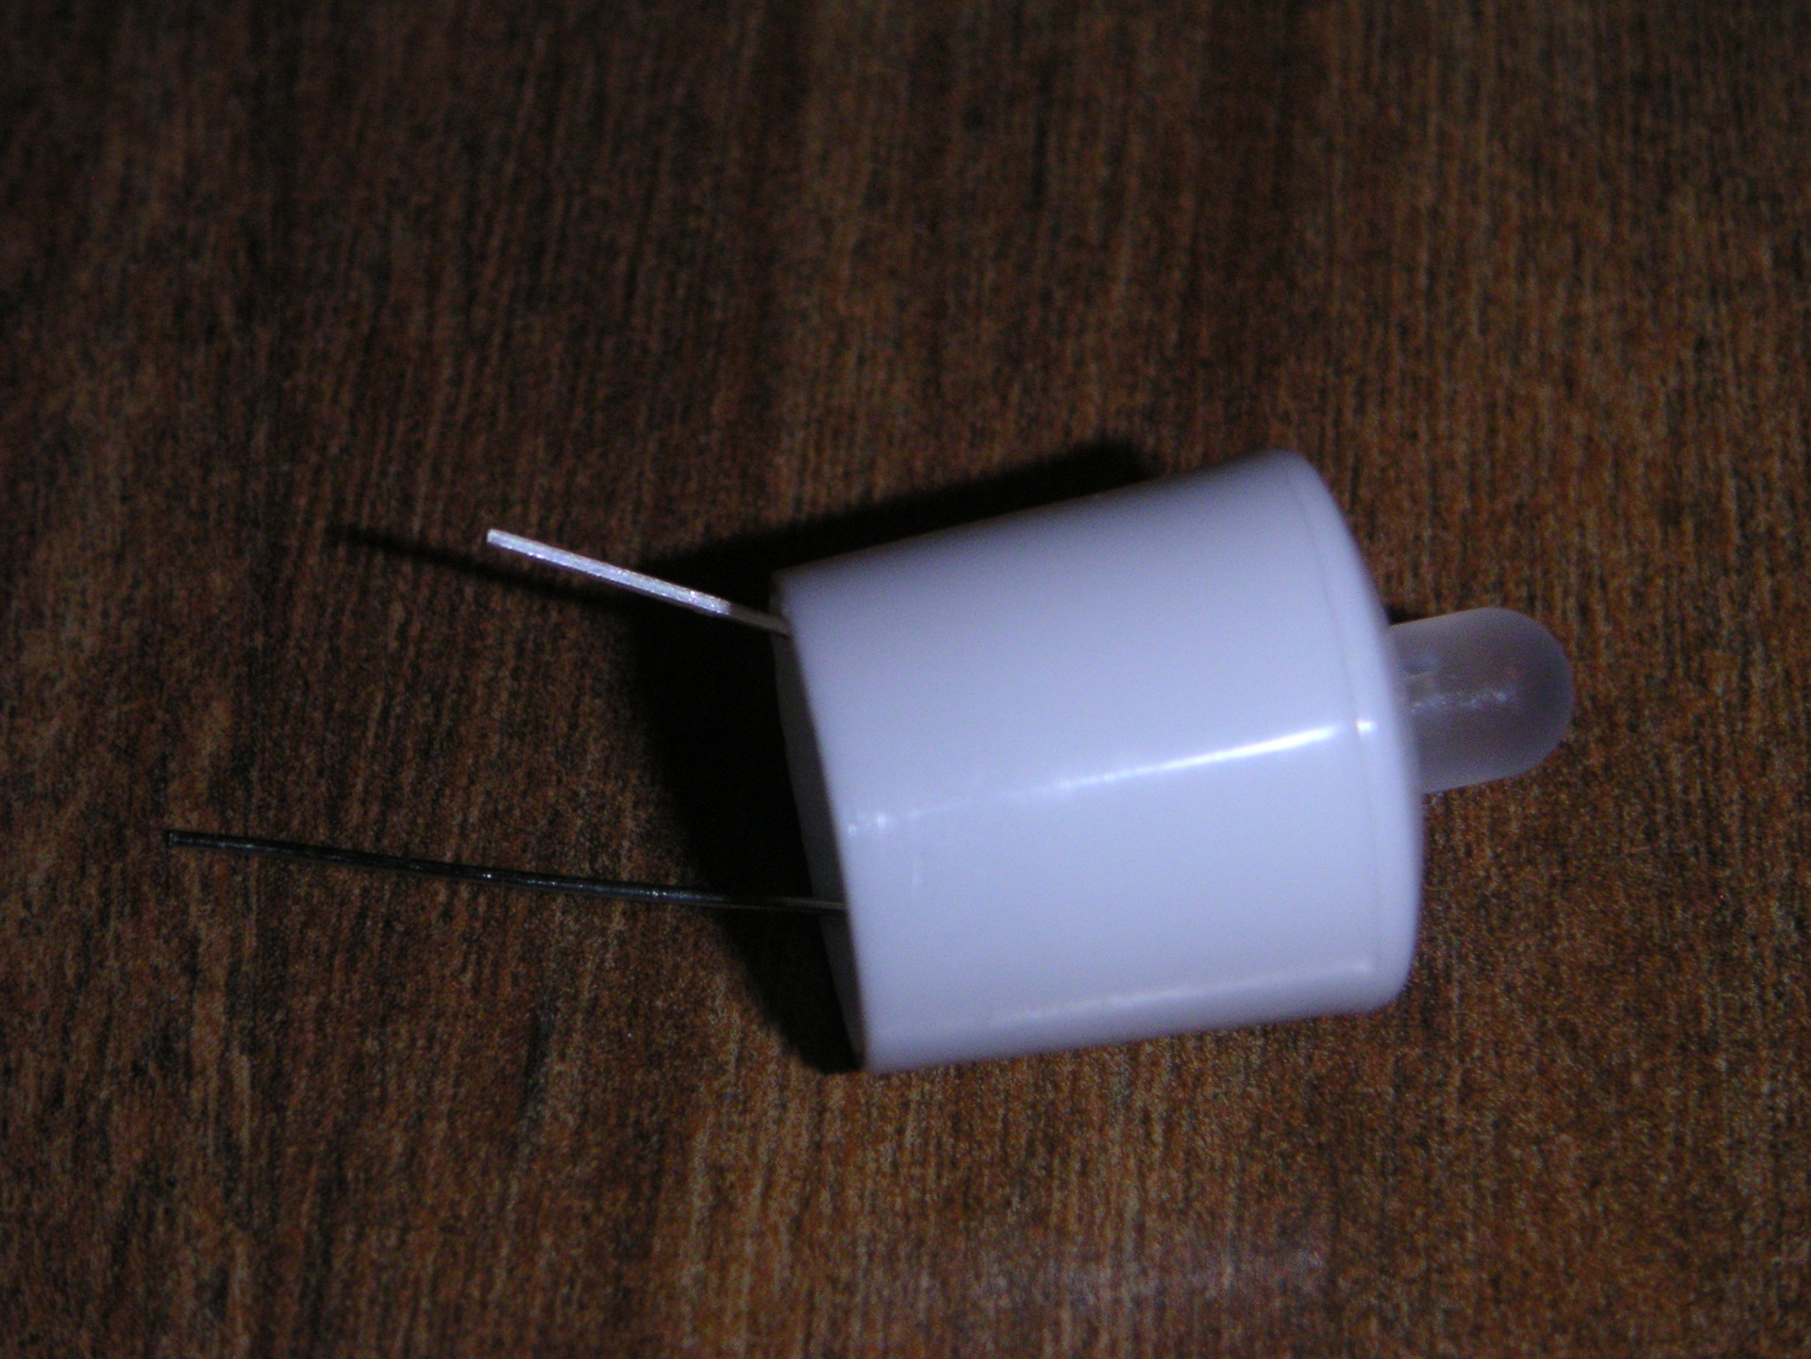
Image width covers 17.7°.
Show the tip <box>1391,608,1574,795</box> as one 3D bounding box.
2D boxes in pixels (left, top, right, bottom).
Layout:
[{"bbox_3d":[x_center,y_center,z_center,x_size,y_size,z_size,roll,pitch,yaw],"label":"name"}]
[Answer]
[{"bbox_3d":[0.017,0.001,0.171,0.006,0.005,0.005,-11,59,-4],"label":"tip"}]

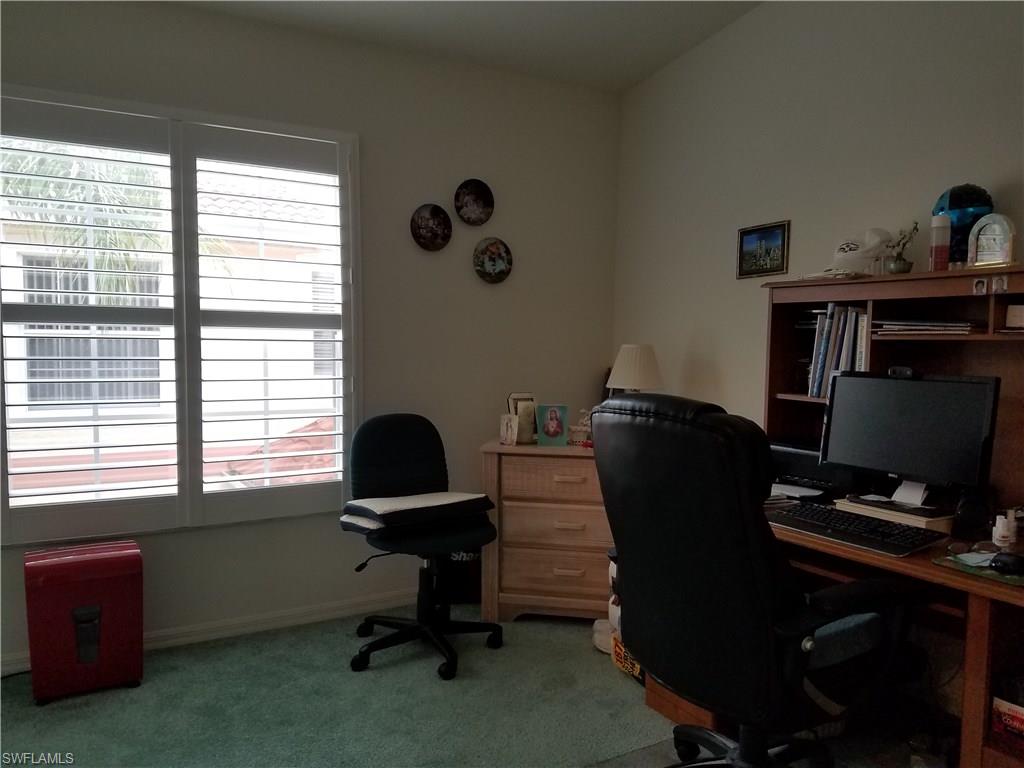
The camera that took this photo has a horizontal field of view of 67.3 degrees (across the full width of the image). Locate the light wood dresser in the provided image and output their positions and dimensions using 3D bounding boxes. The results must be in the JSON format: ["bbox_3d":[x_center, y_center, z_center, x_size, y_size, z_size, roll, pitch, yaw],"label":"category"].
[{"bbox_3d":[0.292,0.679,3.599,0.810,0.787,0.430,1,4,11],"label":"light wood dresser"}]

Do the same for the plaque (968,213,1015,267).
[{"bbox_3d":[1.363,-0.405,2.186,0.050,0.150,0.122,-2,4,-31],"label":"plaque"}]

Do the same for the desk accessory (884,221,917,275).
[{"bbox_3d":[1.236,-0.429,2.448,0.080,0.165,0.100,-2,4,-31],"label":"desk accessory"}]

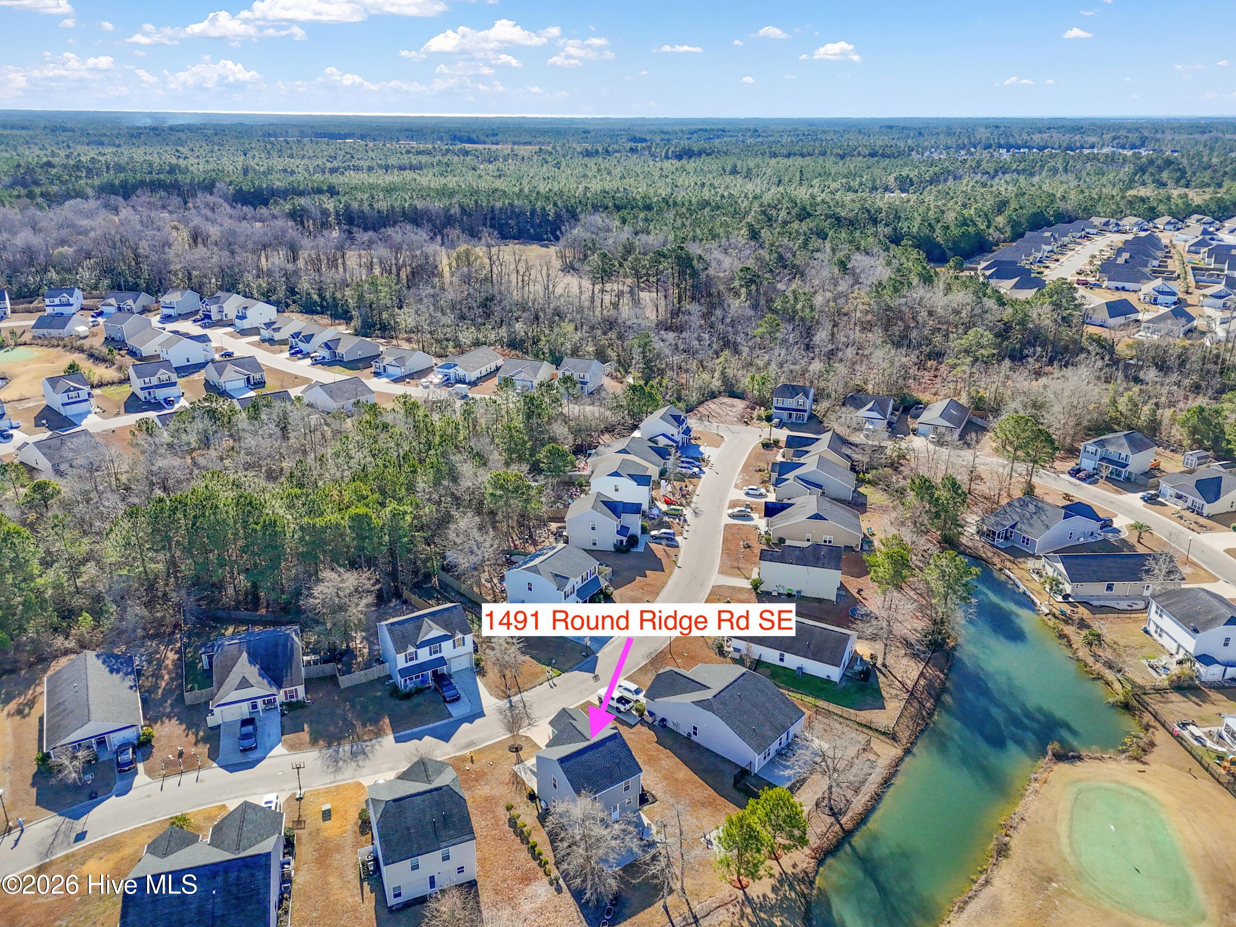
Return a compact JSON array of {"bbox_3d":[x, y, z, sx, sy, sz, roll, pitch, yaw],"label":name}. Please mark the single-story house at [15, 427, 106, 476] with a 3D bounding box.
[{"bbox_3d":[-124.785,-3.501,191.886,16.553,5.808,12.003,14,26,30],"label":"single-story house"}]

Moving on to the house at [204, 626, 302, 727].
[{"bbox_3d":[-50.378,27.581,120.070,11.647,6.415,17.470,-8,24,-20],"label":"house"}]

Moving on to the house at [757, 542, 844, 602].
[{"bbox_3d":[30.390,16.520,141.610,12.770,7.800,8.870,6,23,13],"label":"house"}]

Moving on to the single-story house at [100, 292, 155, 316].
[{"bbox_3d":[-193.825,-64.183,338.521,13.455,6.195,17.134,0,22,-1],"label":"single-story house"}]

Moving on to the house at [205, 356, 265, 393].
[{"bbox_3d":[-110.160,-26.660,246.290,12.210,6.100,14.050,-18,29,-38],"label":"house"}]

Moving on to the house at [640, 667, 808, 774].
[{"bbox_3d":[13.330,30.250,108.190,17.150,5.750,10.390,19,29,37],"label":"house"}]

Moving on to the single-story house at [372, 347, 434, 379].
[{"bbox_3d":[-66.725,-32.063,264.882,12.400,5.800,15.000,12,25,26],"label":"single-story house"}]

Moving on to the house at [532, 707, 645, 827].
[{"bbox_3d":[-4.230,33.640,95.890,8.150,8.000,12.800,-15,27,-33],"label":"house"}]

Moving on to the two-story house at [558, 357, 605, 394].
[{"bbox_3d":[-10.539,-25.497,242.761,9.200,8.400,10.600,8,24,19],"label":"two-story house"}]

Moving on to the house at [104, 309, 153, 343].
[{"bbox_3d":[-167.100,-47.350,293.050,9.100,8.000,11.650,10,24,23],"label":"house"}]

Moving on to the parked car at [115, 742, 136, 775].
[{"bbox_3d":[-60.650,35.945,105.851,1.850,1.600,4.640,-12,25,-27],"label":"parked car"}]

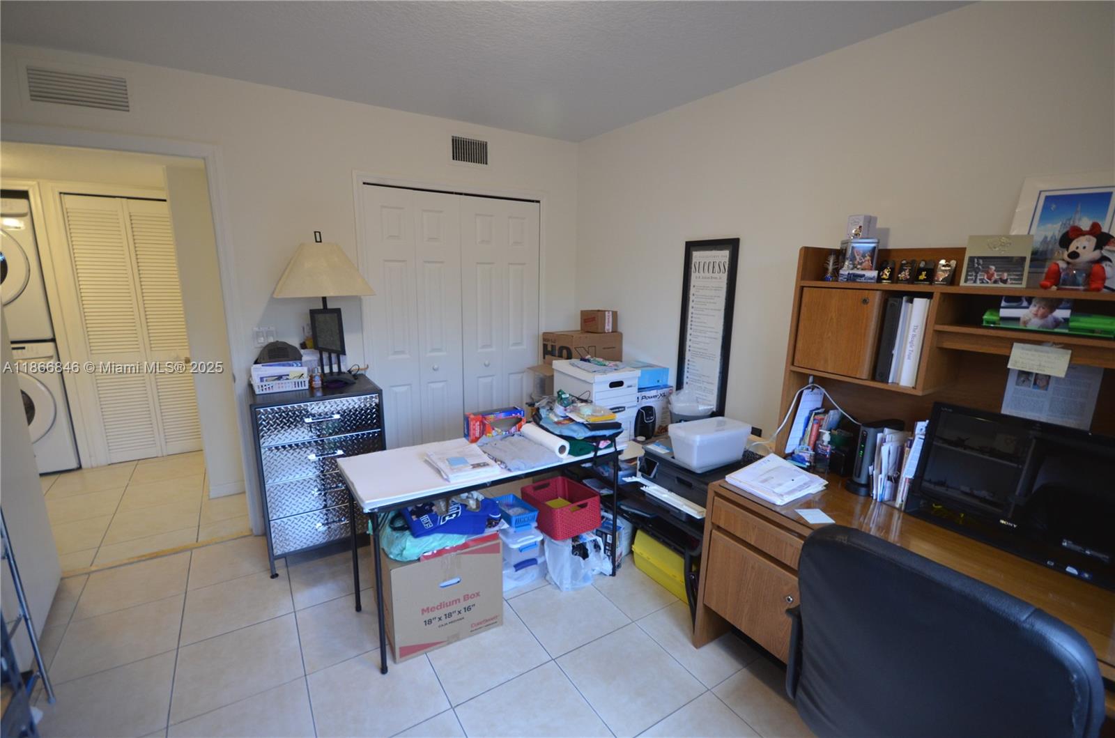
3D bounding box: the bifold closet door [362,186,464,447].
[{"bbox_3d":[-0.930,-0.122,3.125,0.610,2.010,0.035,-6,14,-32],"label":"bifold closet door"}]

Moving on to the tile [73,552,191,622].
[{"bbox_3d":[-2.085,1.064,2.298,0.410,0.010,0.395,-7,15,-32],"label":"tile"}]

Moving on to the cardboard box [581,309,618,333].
[{"bbox_3d":[0.292,-0.343,3.248,0.170,0.155,0.190,-6,14,-32],"label":"cardboard box"}]

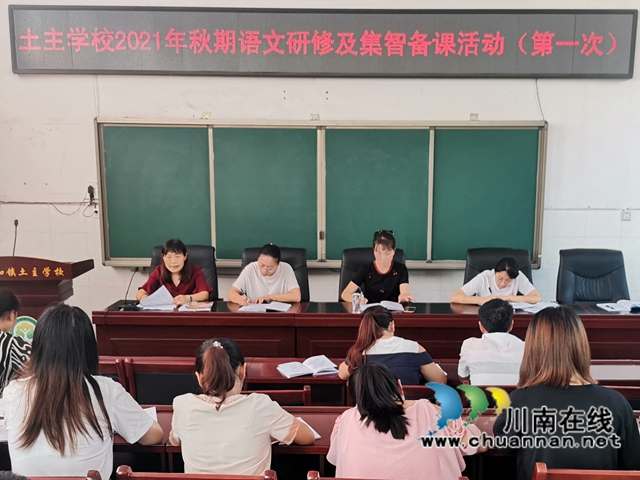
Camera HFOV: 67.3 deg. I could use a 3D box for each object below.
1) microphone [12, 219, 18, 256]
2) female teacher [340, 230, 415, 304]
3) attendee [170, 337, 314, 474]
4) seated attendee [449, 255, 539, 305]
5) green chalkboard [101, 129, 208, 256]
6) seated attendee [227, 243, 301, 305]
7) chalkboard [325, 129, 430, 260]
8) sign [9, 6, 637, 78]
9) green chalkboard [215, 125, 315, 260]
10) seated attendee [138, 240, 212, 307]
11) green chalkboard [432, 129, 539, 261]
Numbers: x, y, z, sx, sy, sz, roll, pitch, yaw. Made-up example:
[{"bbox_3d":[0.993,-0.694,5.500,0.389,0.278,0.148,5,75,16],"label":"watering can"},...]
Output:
[{"bbox_3d":[-2.359,0.014,3.720,0.050,0.346,0.080,0,7,0],"label":"microphone"},{"bbox_3d":[0.443,0.581,3.832,0.573,1.302,0.580,0,7,0],"label":"female teacher"},{"bbox_3d":[-0.285,0.926,1.836,0.527,1.140,0.600,1,7,3],"label":"attendee"},{"bbox_3d":[1.357,0.677,3.830,0.697,1.124,0.610,0,7,0],"label":"seated attendee"},{"bbox_3d":[-1.467,-0.419,4.388,0.966,1.197,0.030,0,7,0],"label":"green chalkboard"},{"bbox_3d":[-0.439,0.623,3.834,0.572,1.208,0.580,0,7,-3],"label":"seated attendee"},{"bbox_3d":[0.506,-0.402,4.395,0.999,1.202,0.030,0,7,0],"label":"chalkboard"},{"bbox_3d":[0.039,-1.717,4.208,5.402,0.570,0.090,0,7,0],"label":"sign"},{"bbox_3d":[-0.489,-0.408,4.392,0.982,1.194,0.030,0,7,0],"label":"green chalkboard"},{"bbox_3d":[-1.126,0.604,3.830,0.587,1.237,0.580,0,7,0],"label":"seated attendee"},{"bbox_3d":[1.502,-0.402,4.397,0.975,1.207,0.030,0,7,0],"label":"green chalkboard"}]

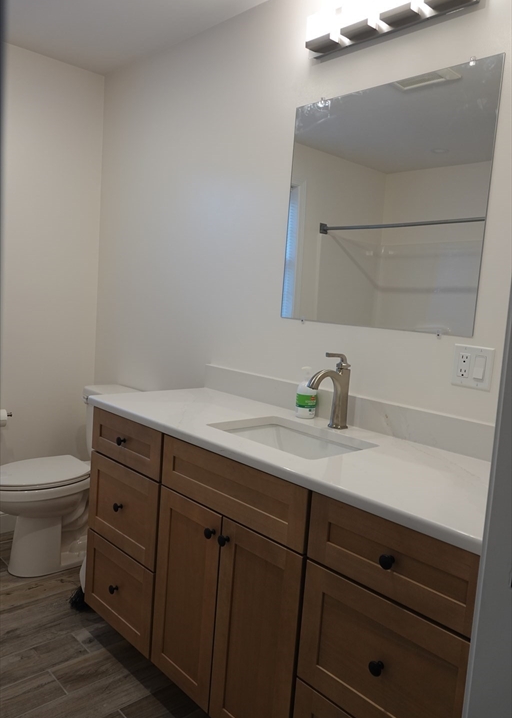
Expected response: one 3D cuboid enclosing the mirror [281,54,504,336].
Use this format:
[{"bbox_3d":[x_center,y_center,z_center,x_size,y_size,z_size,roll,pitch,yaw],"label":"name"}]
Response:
[{"bbox_3d":[0.382,-0.488,1.795,0.010,0.766,0.752,-2,9,-44],"label":"mirror"}]

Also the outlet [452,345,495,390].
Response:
[{"bbox_3d":[0.615,0.025,1.574,0.010,0.117,0.116,-2,9,-44],"label":"outlet"}]

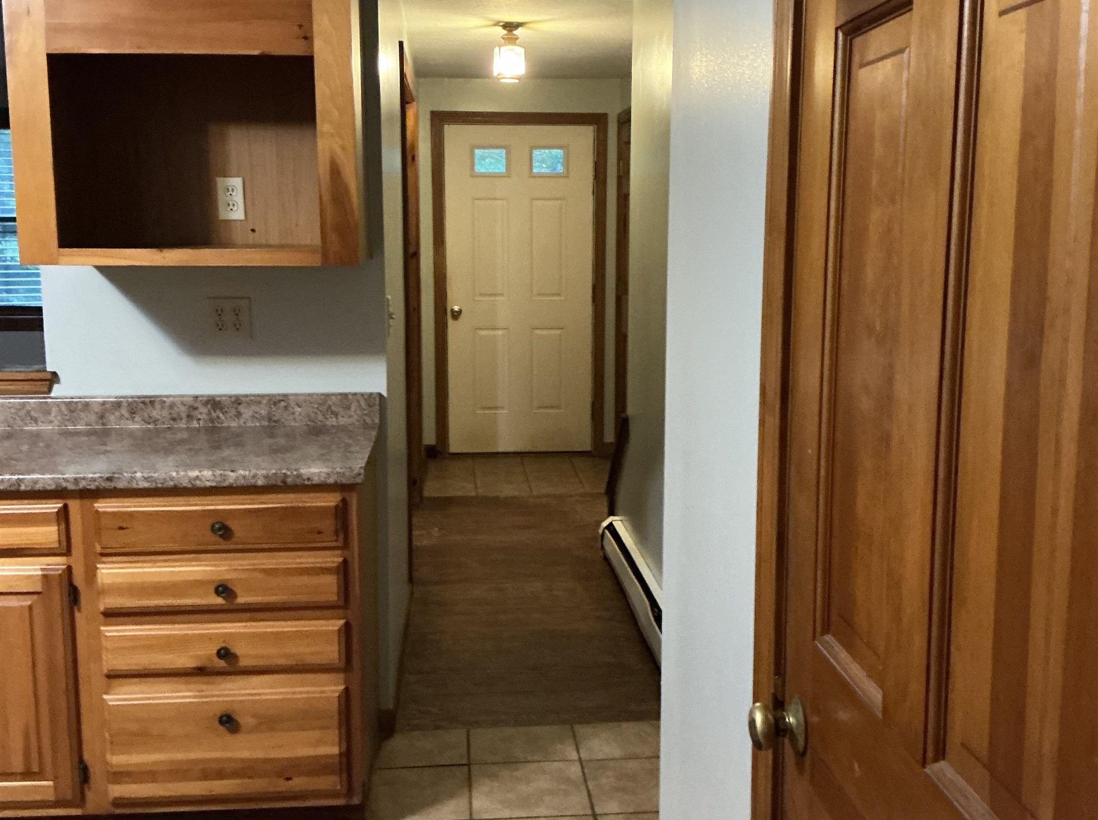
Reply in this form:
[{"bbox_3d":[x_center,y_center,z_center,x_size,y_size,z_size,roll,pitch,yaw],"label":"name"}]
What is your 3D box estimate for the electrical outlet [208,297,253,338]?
[{"bbox_3d":[-0.867,-0.248,3.218,0.114,0.114,0.010,-1,9,-5],"label":"electrical outlet"}]

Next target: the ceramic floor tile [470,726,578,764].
[{"bbox_3d":[-0.074,0.969,3.419,0.305,0.010,0.245,-1,9,-5],"label":"ceramic floor tile"}]

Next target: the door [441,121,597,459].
[{"bbox_3d":[-0.180,-0.737,7.423,0.914,2.032,0.045,-1,8,-5],"label":"door"}]

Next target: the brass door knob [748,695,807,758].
[{"bbox_3d":[0.239,0.338,1.263,0.062,0.062,0.062,-1,8,-5],"label":"brass door knob"}]

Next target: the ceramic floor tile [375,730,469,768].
[{"bbox_3d":[-0.359,0.954,3.323,0.270,0.010,0.245,-1,8,-5],"label":"ceramic floor tile"}]

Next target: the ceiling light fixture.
[{"bbox_3d":[-0.177,-1.611,5.347,0.145,0.260,0.145,-1,8,-5],"label":"ceiling light fixture"}]

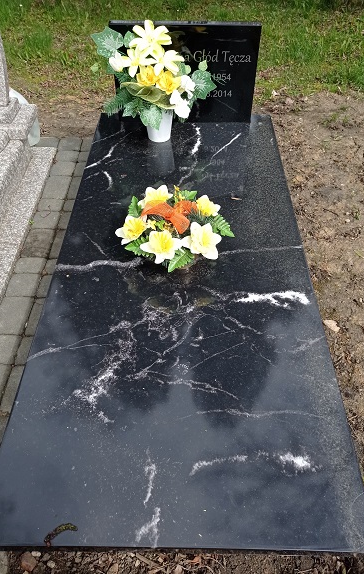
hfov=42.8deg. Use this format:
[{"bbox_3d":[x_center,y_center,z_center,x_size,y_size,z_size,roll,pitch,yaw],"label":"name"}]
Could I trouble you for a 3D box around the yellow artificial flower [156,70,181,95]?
[{"bbox_3d":[-0.052,-0.789,1.792,0.095,0.087,0.068,-8,16,-7],"label":"yellow artificial flower"}]

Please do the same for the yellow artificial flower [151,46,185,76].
[{"bbox_3d":[-0.051,-0.849,1.748,0.122,0.108,0.065,-13,24,-13],"label":"yellow artificial flower"}]

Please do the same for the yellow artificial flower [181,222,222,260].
[{"bbox_3d":[0.055,-0.135,1.377,0.116,0.058,0.110,-17,92,-16],"label":"yellow artificial flower"}]

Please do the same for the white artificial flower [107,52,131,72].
[{"bbox_3d":[-0.237,-0.852,1.761,0.075,0.075,0.075,-29,53,-32],"label":"white artificial flower"}]

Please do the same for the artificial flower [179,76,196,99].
[{"bbox_3d":[0.020,-0.787,1.823,0.062,0.085,0.050,-23,39,-21],"label":"artificial flower"}]

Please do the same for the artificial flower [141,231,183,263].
[{"bbox_3d":[-0.060,-0.116,1.365,0.121,0.058,0.102,7,86,7],"label":"artificial flower"}]

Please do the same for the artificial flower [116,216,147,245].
[{"bbox_3d":[-0.152,-0.171,1.401,0.090,0.090,0.060,32,16,27],"label":"artificial flower"}]

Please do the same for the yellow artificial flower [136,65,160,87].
[{"bbox_3d":[-0.133,-0.812,1.785,0.087,0.080,0.068,5,15,5],"label":"yellow artificial flower"}]

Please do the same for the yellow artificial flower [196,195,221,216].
[{"bbox_3d":[0.082,-0.258,1.485,0.080,0.055,0.075,-41,101,-32],"label":"yellow artificial flower"}]

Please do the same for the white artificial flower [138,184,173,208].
[{"bbox_3d":[-0.087,-0.290,1.529,0.113,0.060,0.108,-11,32,-11],"label":"white artificial flower"}]

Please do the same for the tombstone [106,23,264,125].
[{"bbox_3d":[0.015,-0.915,2.003,0.604,0.399,0.050,1,46,1],"label":"tombstone"}]

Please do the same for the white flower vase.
[{"bbox_3d":[-0.097,-0.711,1.992,0.120,0.150,0.120,1,45,1],"label":"white flower vase"}]

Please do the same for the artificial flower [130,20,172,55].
[{"bbox_3d":[-0.116,-0.920,1.711,0.148,0.122,0.065,3,16,3],"label":"artificial flower"}]

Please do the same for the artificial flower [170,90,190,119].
[{"bbox_3d":[-0.010,-0.734,1.867,0.078,0.105,0.060,-11,38,-10],"label":"artificial flower"}]

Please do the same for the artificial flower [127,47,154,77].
[{"bbox_3d":[-0.158,-0.850,1.761,0.110,0.114,0.058,11,21,11],"label":"artificial flower"}]

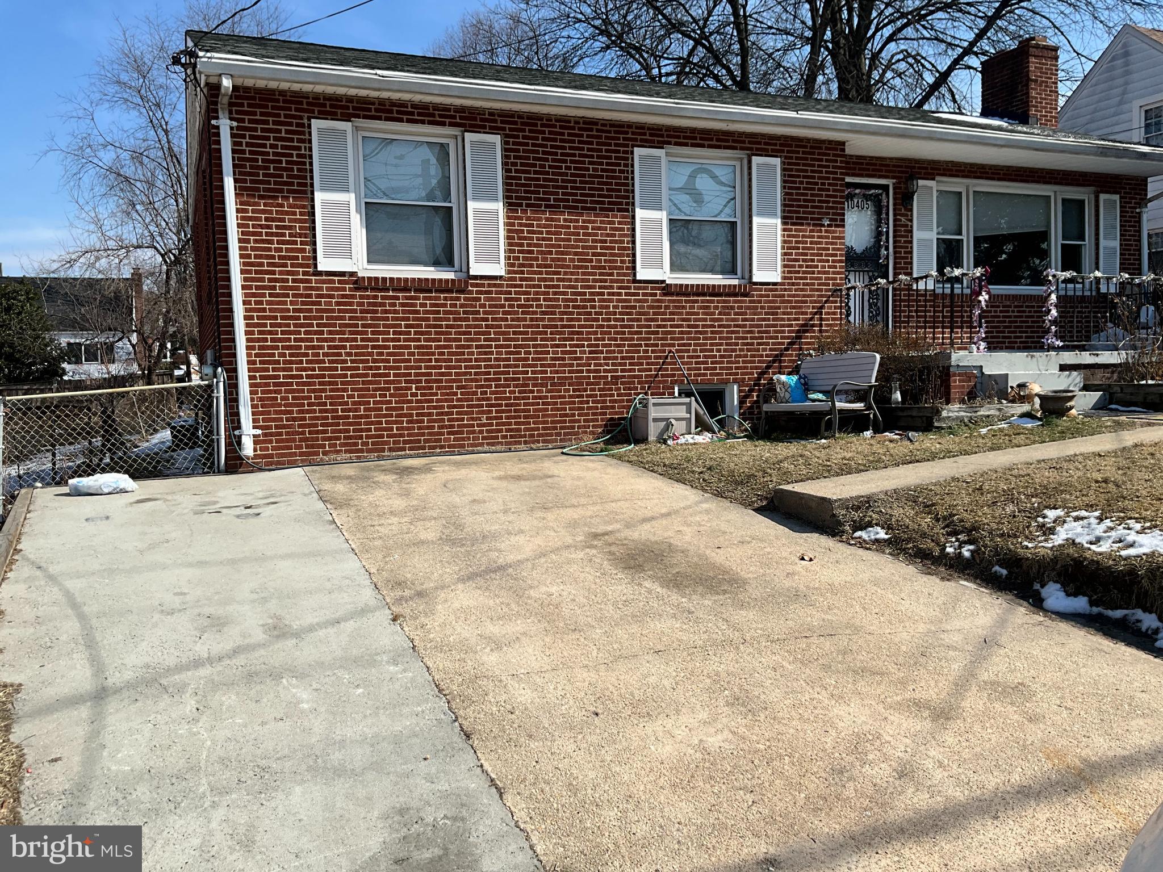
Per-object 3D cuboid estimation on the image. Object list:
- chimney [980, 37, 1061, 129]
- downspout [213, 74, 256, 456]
[{"bbox_3d":[7.170,-5.687,15.953,0.660,1.450,1.000,-3,4,-23],"label":"chimney"},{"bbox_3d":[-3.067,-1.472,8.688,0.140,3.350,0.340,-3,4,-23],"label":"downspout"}]

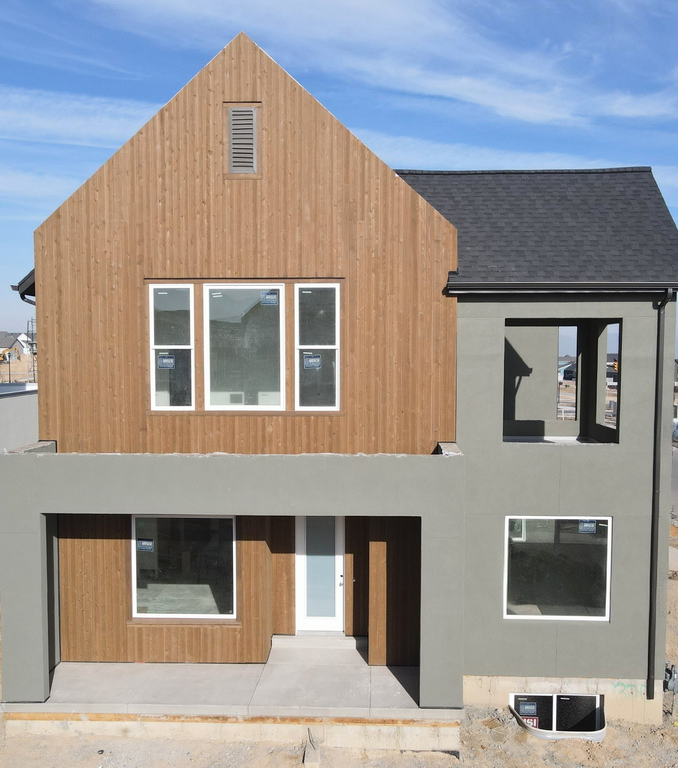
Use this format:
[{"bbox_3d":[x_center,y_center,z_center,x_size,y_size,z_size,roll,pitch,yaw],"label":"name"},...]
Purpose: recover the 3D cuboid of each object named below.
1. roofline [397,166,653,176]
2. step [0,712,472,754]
[{"bbox_3d":[3.555,-4.115,13.782,4.985,0.173,0.286,0,3,2],"label":"roofline"},{"bbox_3d":[-1.714,5.439,11.281,7.171,0.500,0.337,0,3,2],"label":"step"}]

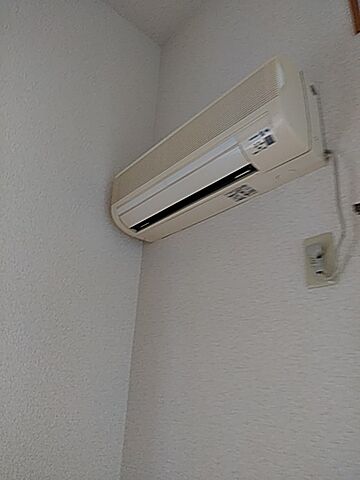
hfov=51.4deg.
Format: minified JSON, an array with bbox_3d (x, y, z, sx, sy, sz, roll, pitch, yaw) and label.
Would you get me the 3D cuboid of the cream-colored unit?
[{"bbox_3d":[0.062,-0.238,1.192,0.195,0.268,0.745,20,-28,-35],"label":"cream-colored unit"}]

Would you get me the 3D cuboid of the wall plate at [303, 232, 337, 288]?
[{"bbox_3d":[0.321,0.048,0.858,0.020,0.122,0.073,20,-28,-35],"label":"wall plate"}]

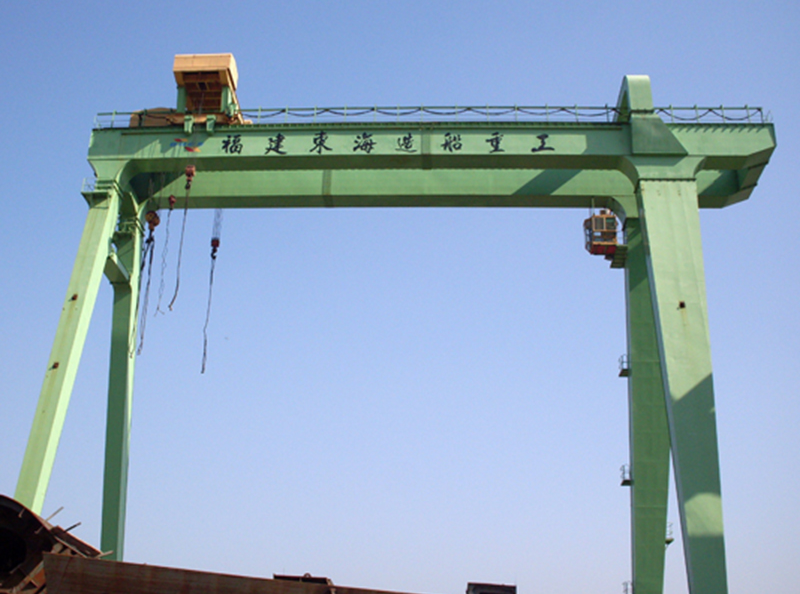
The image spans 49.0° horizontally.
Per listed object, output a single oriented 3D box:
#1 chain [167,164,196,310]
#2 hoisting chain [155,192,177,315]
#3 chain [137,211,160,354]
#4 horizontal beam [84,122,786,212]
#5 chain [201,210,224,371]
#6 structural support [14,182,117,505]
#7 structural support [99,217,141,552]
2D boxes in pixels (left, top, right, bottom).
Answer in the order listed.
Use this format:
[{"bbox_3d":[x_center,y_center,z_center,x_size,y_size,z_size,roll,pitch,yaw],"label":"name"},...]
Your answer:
[{"bbox_3d":[-12.235,-3.496,49.073,0.589,9.393,0.500,0,-26,3],"label":"chain"},{"bbox_3d":[-13.972,-2.680,52.742,0.866,8.354,0.450,0,-26,3],"label":"hoisting chain"},{"bbox_3d":[-15.206,-1.032,51.999,1.053,9.566,0.700,0,-26,3],"label":"chain"},{"bbox_3d":[1.723,-8.001,54.531,40.489,2.301,5.653,0,-26,3],"label":"horizontal beam"},{"bbox_3d":[-12.020,-0.657,55.644,0.732,11.749,0.500,0,-26,3],"label":"chain"},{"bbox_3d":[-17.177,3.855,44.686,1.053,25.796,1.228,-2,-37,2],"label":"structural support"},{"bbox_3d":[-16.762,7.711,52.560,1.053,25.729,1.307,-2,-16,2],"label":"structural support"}]

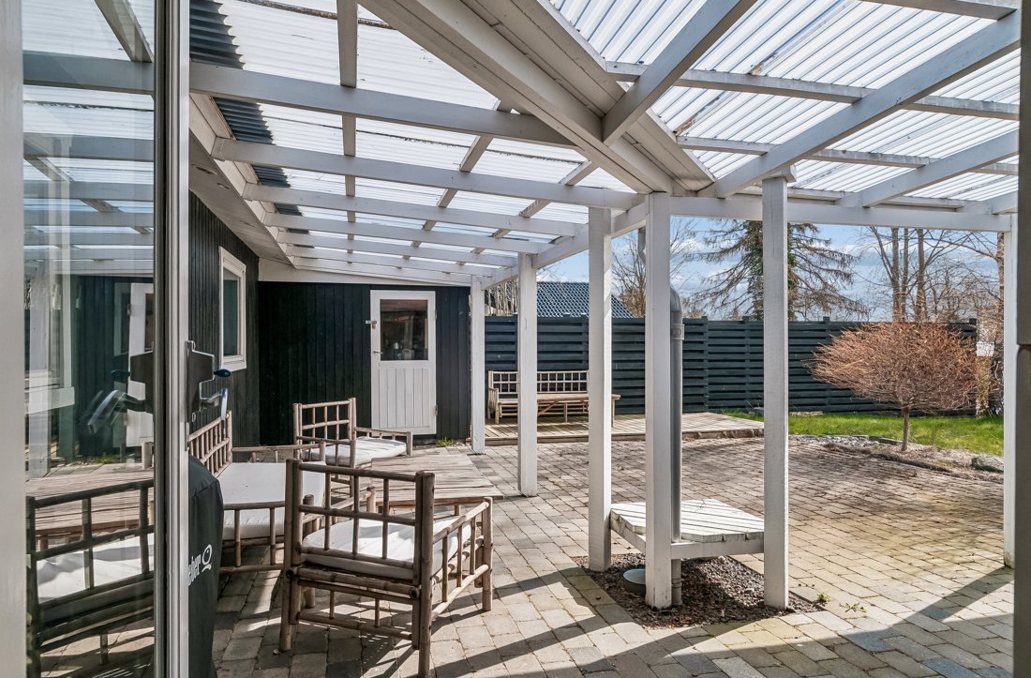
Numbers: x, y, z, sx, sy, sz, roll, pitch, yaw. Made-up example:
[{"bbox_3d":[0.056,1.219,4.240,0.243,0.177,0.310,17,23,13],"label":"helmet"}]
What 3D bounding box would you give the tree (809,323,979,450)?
[{"bbox_3d":[4.874,0.602,7.800,1.980,1.654,1.980,-1,-1,32],"label":"tree"}]

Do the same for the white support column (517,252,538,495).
[{"bbox_3d":[0.112,0.323,5.483,0.140,2.180,0.115,0,-1,-15],"label":"white support column"}]

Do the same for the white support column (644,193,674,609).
[{"bbox_3d":[0.741,0.309,3.138,0.098,2.120,0.095,0,-1,-15],"label":"white support column"}]

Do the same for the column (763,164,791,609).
[{"bbox_3d":[1.355,0.275,3.143,0.100,2.187,0.100,-1,-1,35],"label":"column"}]

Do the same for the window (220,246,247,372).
[{"bbox_3d":[-2.872,-0.257,6.109,0.100,1.139,1.358,0,-1,-15],"label":"window"}]

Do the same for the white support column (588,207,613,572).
[{"bbox_3d":[0.512,0.297,3.652,0.100,2.163,0.100,-1,-1,35],"label":"white support column"}]

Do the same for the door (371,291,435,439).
[{"bbox_3d":[-1.565,0.337,8.457,0.904,2.026,0.060,0,-1,-15],"label":"door"}]

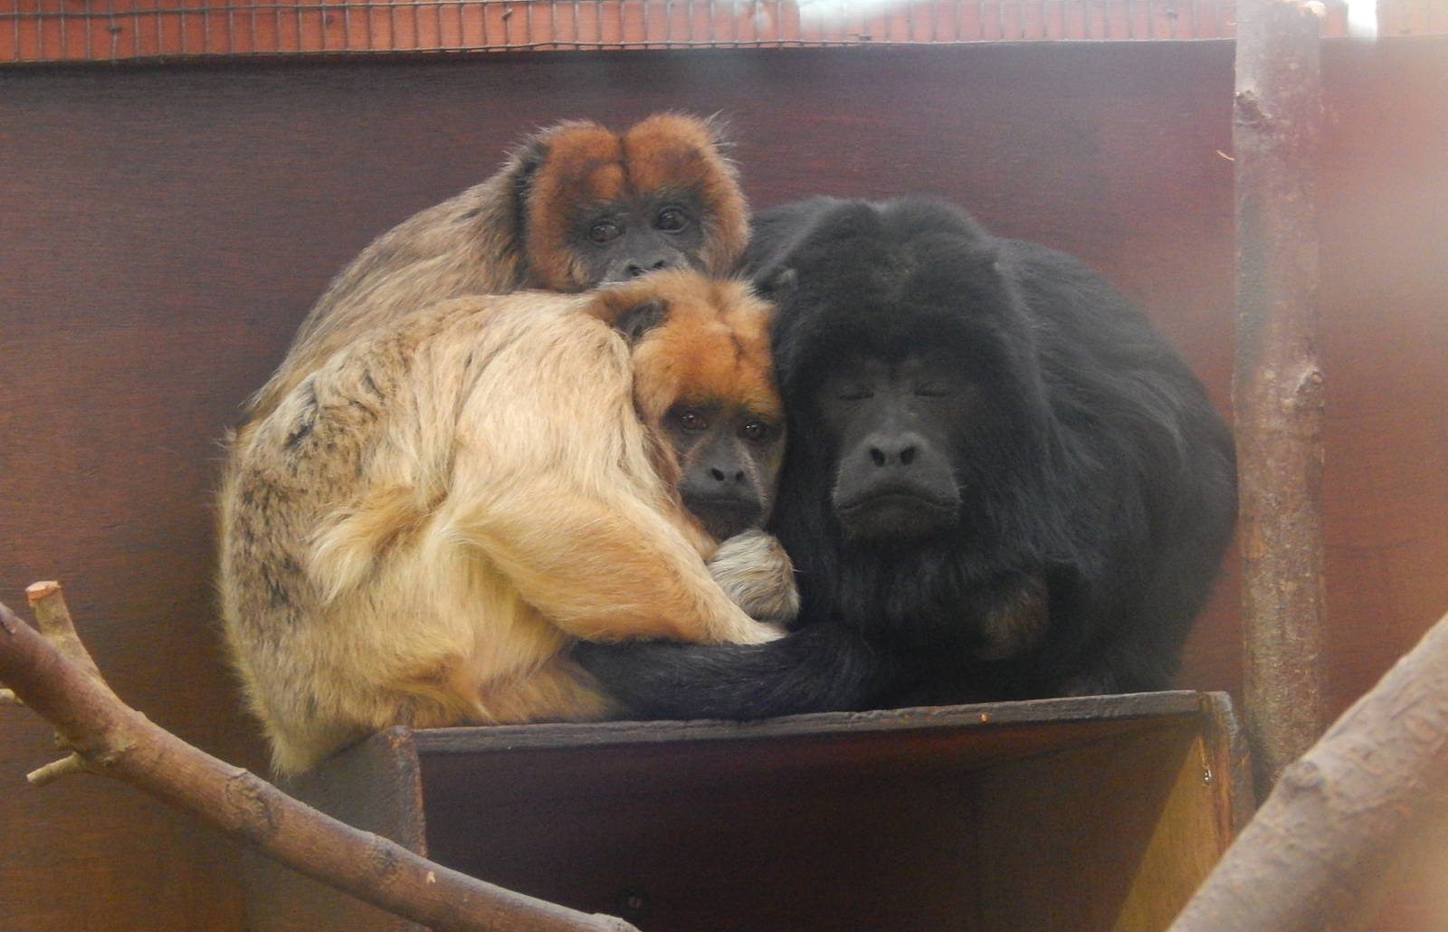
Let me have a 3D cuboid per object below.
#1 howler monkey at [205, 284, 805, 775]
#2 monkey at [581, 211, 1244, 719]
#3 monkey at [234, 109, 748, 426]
[{"bbox_3d":[-0.109,0.028,3.000,0.265,0.260,0.190,-5,-5,32],"label":"howler monkey"},{"bbox_3d":[0.096,0.000,3.030,0.320,0.270,0.260,-5,-8,11],"label":"monkey"},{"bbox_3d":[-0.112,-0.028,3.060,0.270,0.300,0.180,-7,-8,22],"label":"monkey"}]

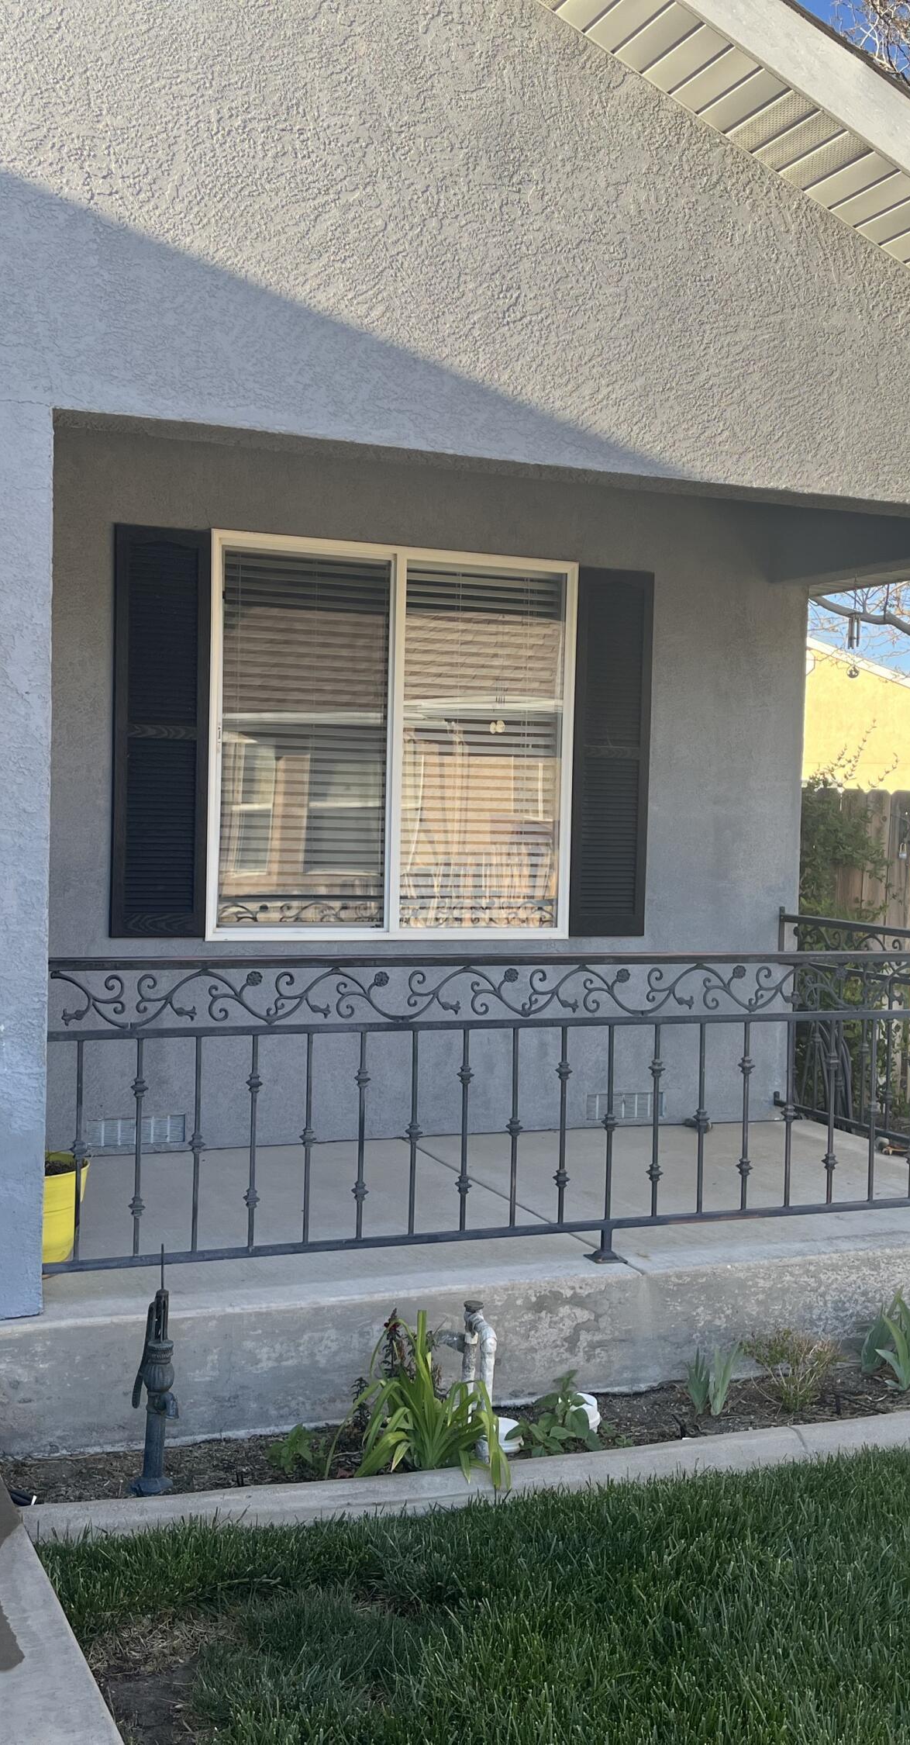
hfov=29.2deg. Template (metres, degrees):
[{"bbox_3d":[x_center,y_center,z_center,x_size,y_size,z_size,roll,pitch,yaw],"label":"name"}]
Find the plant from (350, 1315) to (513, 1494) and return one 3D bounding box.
[{"bbox_3d":[-0.062,1.325,4.400,0.390,0.380,0.360,1,1,0],"label":"plant"}]

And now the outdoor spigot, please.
[{"bbox_3d":[-0.717,1.238,4.168,0.150,0.490,0.100,2,1,37],"label":"outdoor spigot"}]

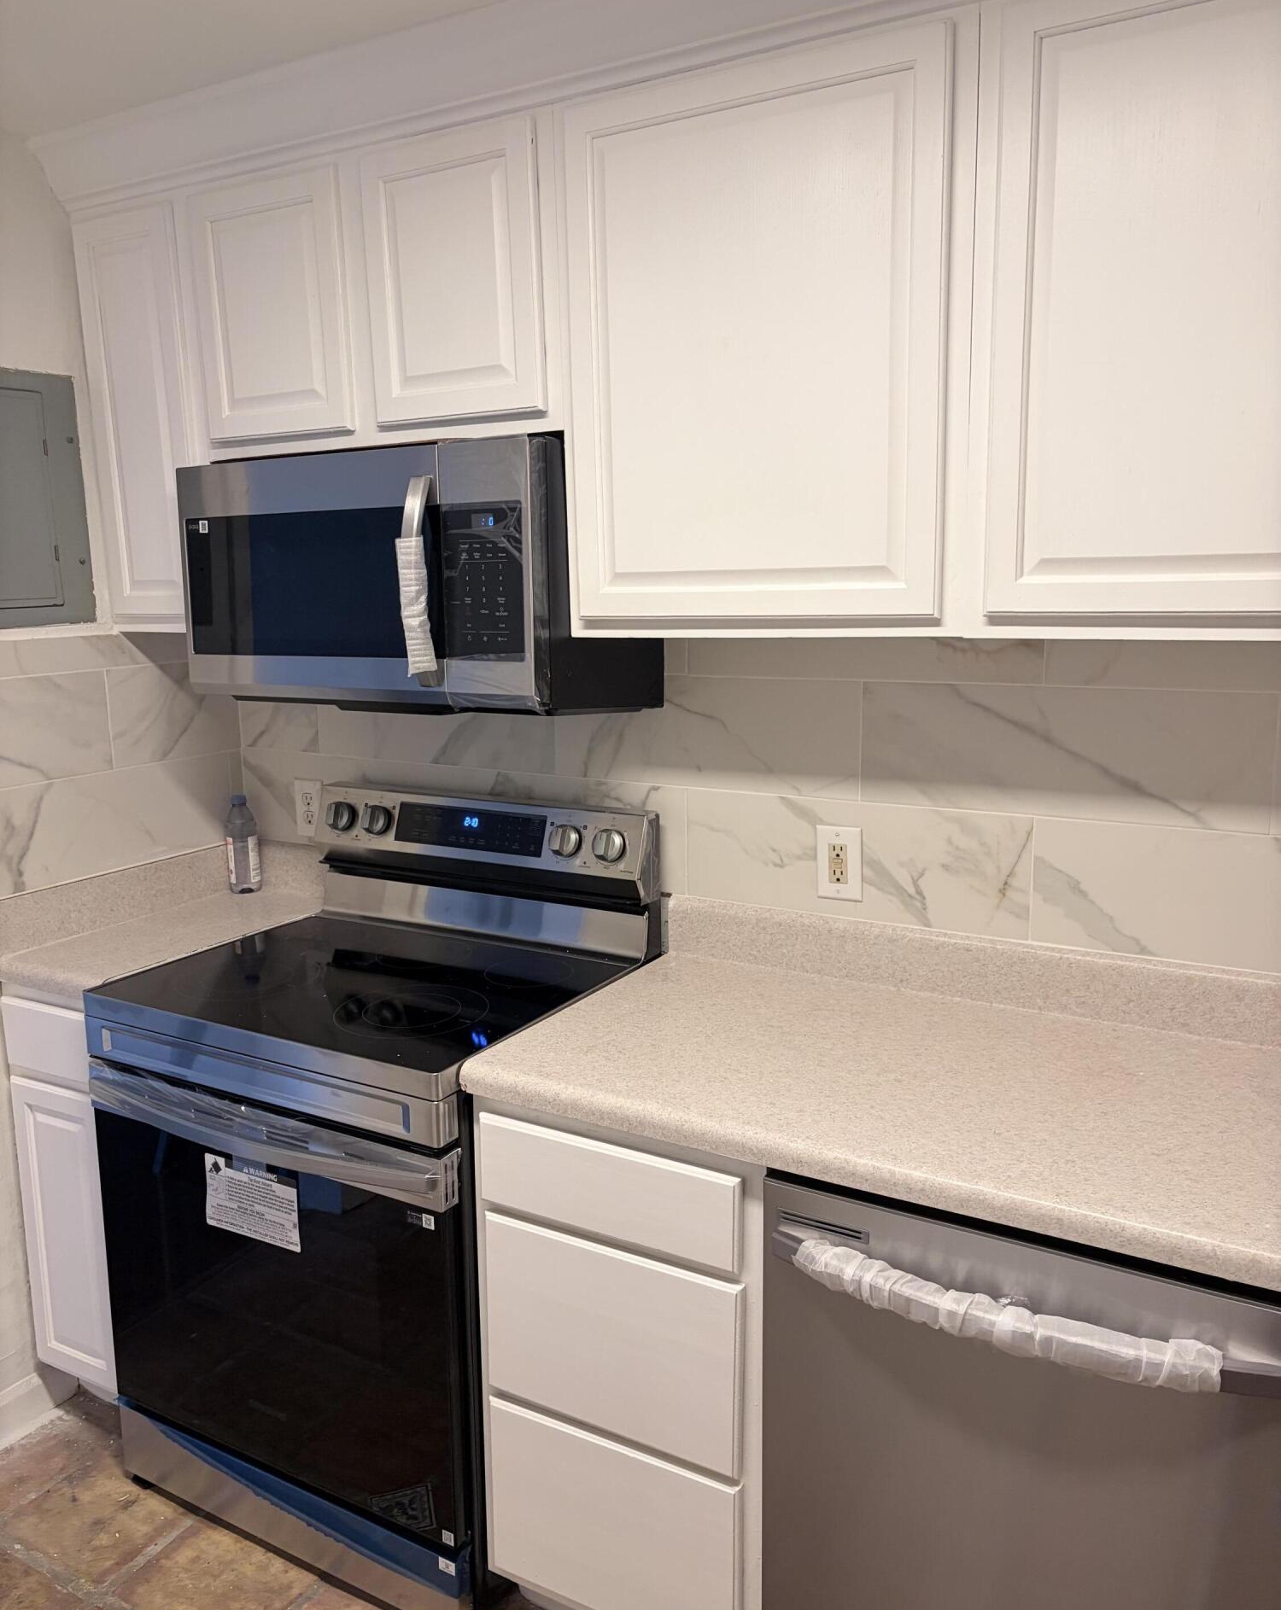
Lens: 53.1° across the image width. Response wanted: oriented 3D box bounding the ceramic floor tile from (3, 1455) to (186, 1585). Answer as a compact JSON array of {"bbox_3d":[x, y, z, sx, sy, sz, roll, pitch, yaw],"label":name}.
[{"bbox_3d":[-0.935,1.259,2.297,0.290,0.014,0.290,5,12,30],"label":"ceramic floor tile"}]

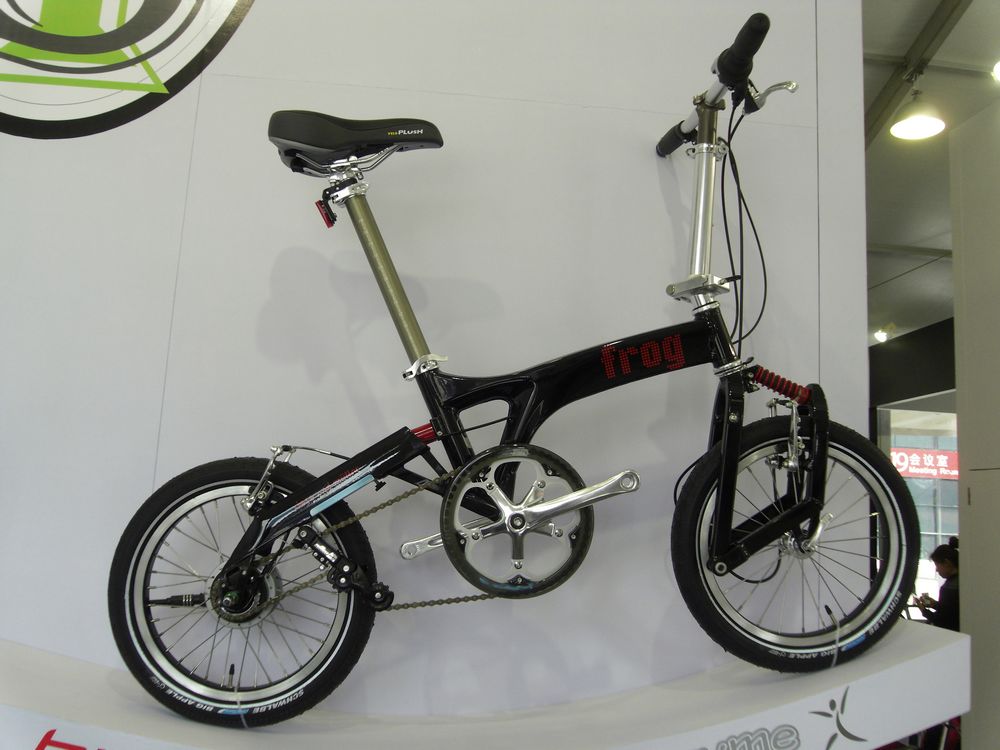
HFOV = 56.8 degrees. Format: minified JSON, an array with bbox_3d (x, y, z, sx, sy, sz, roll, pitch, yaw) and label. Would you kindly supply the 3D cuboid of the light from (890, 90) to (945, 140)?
[{"bbox_3d":[3.441,-2.197,7.626,0.440,0.330,0.440,3,-9,0],"label":"light"}]

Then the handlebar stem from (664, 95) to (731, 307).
[{"bbox_3d":[0.322,-0.282,1.484,0.100,0.350,0.065,2,-4,-4],"label":"handlebar stem"}]

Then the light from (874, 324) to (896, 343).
[{"bbox_3d":[3.962,-0.426,9.500,0.210,0.190,0.220,-2,-11,31],"label":"light"}]

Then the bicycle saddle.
[{"bbox_3d":[-0.226,-0.365,1.453,0.272,0.085,0.160,0,-4,-4],"label":"bicycle saddle"}]

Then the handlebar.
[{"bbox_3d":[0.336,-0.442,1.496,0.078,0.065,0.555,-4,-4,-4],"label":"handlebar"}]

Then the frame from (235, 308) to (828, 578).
[{"bbox_3d":[0.045,0.115,1.438,0.925,0.420,0.130,-4,-4,-4],"label":"frame"}]

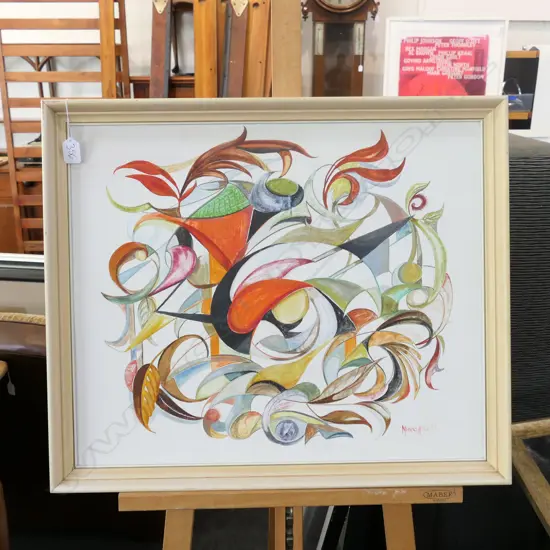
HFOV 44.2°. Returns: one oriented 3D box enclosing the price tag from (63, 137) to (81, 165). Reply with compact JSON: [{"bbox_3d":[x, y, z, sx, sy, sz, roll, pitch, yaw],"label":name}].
[{"bbox_3d":[-0.293,-0.180,0.980,0.025,0.038,0.002,-5,2,-3],"label":"price tag"}]

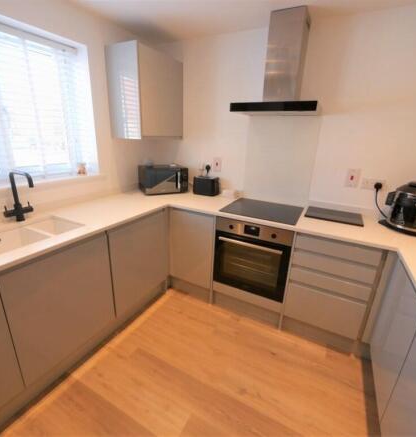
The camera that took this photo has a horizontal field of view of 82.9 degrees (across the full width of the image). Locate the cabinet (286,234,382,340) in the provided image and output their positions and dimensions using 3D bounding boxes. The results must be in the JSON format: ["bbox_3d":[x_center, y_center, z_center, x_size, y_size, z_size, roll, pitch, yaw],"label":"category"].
[{"bbox_3d":[0.959,0.396,1.878,0.499,0.698,0.591,12,21,25],"label":"cabinet"}]

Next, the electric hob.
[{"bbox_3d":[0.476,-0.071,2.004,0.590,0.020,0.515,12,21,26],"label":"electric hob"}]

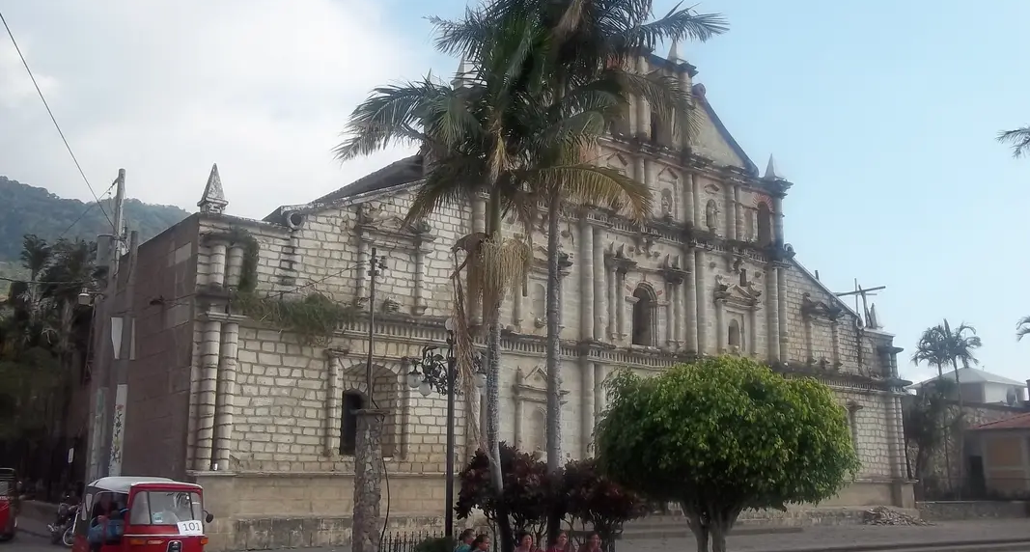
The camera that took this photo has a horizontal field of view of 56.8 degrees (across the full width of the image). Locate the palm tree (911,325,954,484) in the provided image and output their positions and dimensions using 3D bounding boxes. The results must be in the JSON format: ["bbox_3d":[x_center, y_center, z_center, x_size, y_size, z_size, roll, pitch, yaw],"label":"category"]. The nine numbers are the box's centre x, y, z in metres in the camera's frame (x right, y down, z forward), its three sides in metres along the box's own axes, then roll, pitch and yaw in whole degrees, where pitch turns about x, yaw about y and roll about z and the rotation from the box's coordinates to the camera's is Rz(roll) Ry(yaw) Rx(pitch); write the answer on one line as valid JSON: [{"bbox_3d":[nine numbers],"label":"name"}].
[{"bbox_3d":[17.276,5.484,38.552,1.950,7.176,1.950,-5,-13,23],"label":"palm tree"}]

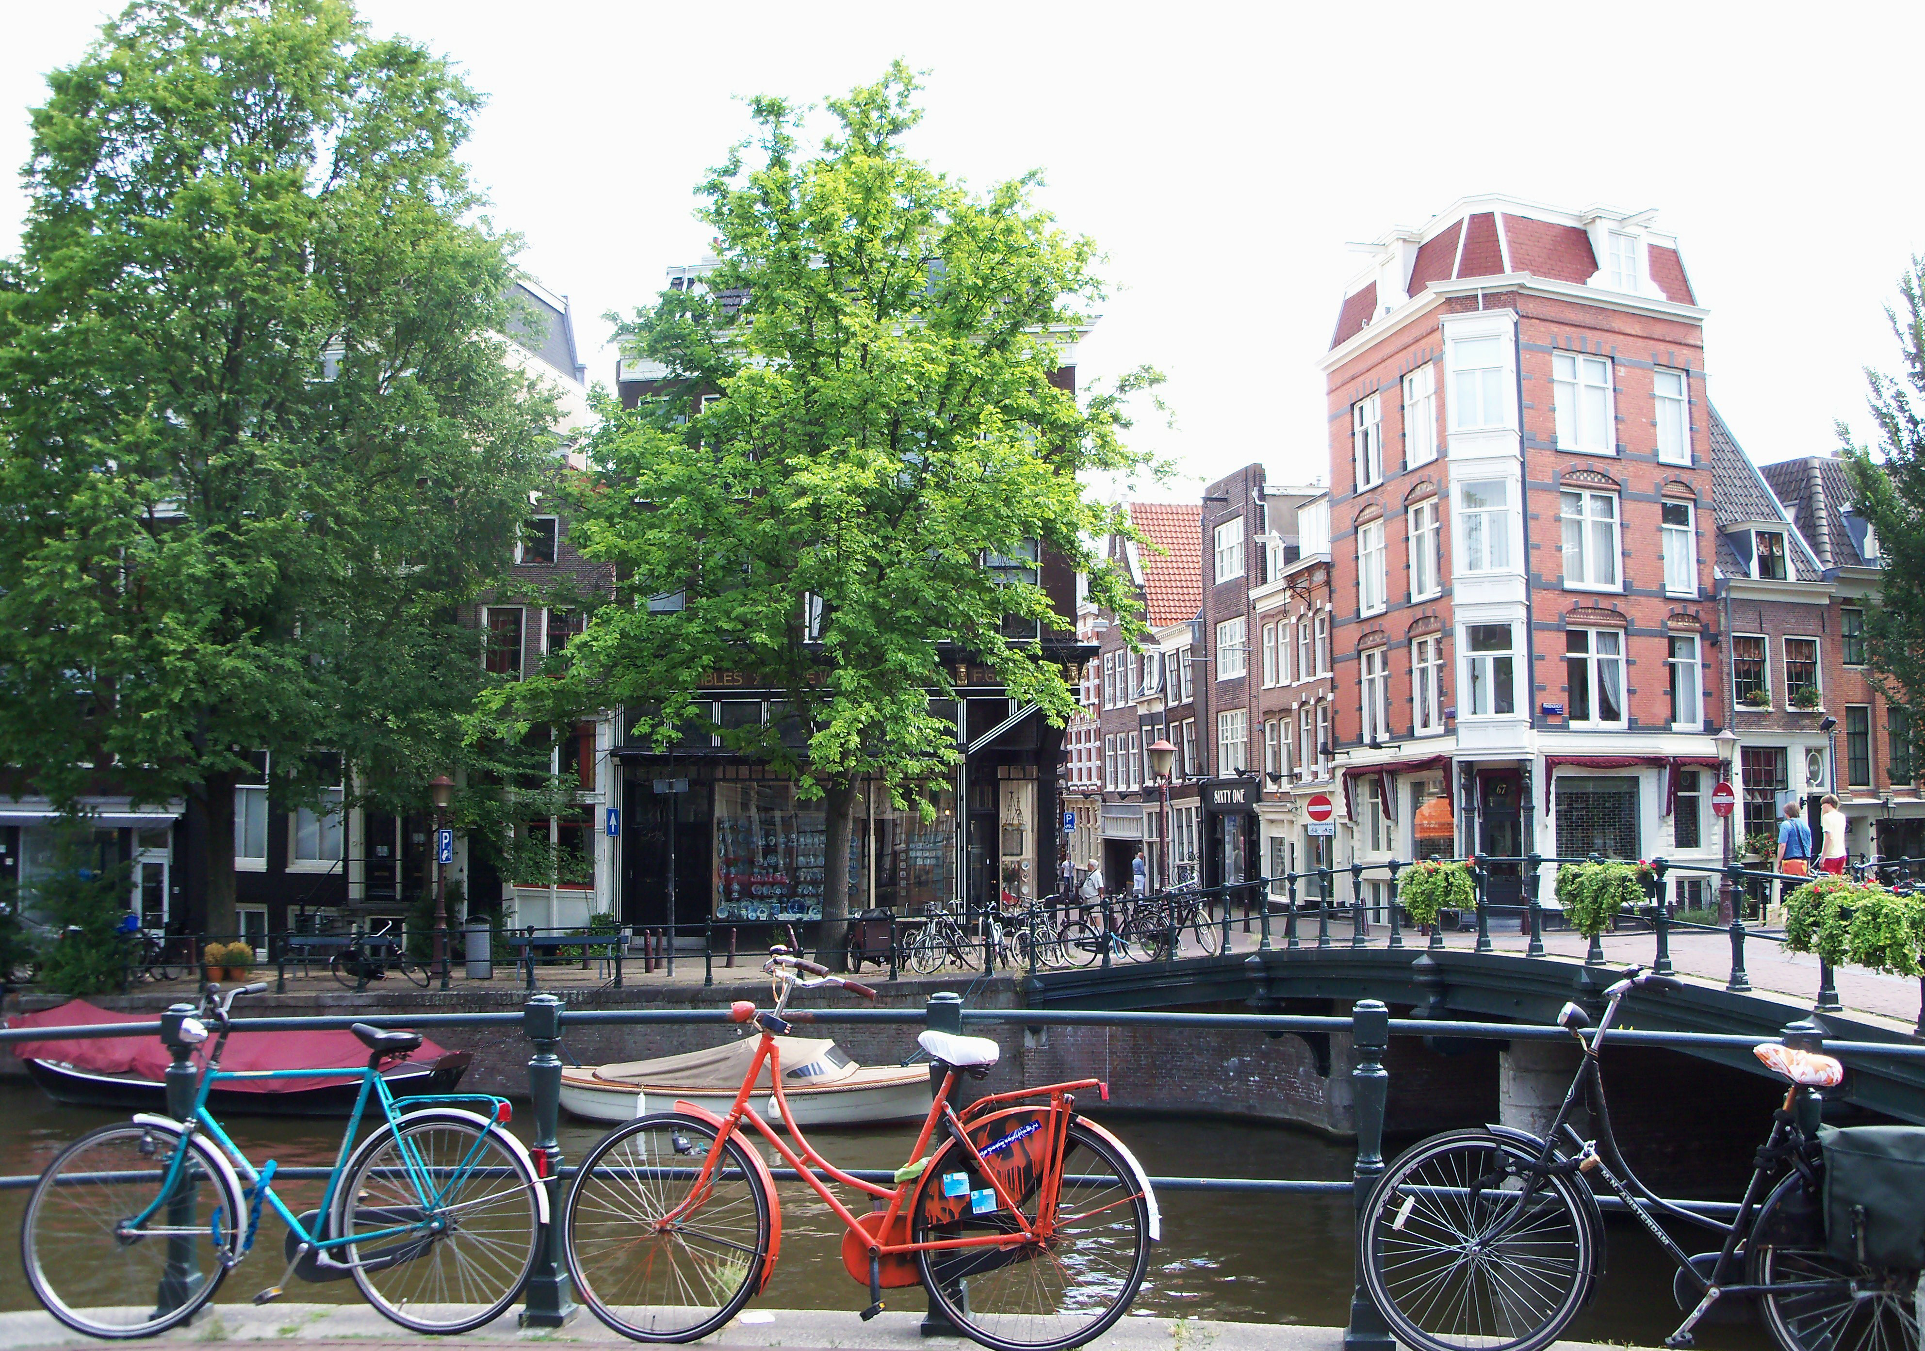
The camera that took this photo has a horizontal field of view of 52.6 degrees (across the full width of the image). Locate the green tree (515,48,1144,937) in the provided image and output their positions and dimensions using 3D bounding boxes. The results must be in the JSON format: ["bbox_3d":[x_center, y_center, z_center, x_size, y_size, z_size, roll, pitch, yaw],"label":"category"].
[{"bbox_3d":[-2.271,-2.860,34.080,10.500,16.000,11.300,0,-5,0],"label":"green tree"}]

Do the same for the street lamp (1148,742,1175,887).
[{"bbox_3d":[3.441,2.916,33.654,0.500,3.680,0.500,0,-5,0],"label":"street lamp"}]

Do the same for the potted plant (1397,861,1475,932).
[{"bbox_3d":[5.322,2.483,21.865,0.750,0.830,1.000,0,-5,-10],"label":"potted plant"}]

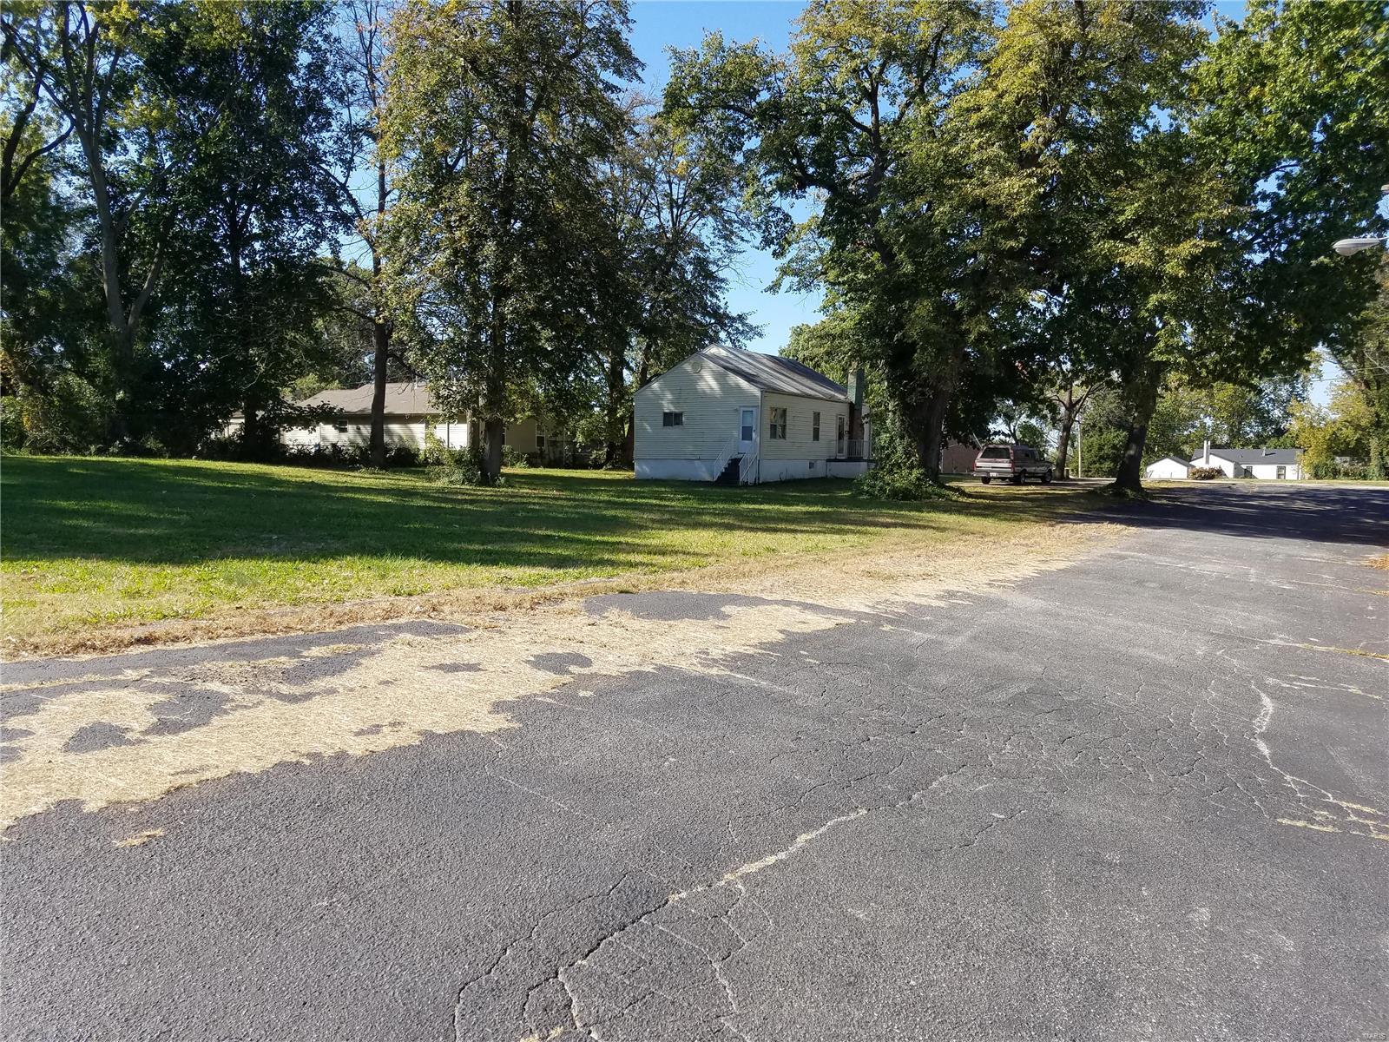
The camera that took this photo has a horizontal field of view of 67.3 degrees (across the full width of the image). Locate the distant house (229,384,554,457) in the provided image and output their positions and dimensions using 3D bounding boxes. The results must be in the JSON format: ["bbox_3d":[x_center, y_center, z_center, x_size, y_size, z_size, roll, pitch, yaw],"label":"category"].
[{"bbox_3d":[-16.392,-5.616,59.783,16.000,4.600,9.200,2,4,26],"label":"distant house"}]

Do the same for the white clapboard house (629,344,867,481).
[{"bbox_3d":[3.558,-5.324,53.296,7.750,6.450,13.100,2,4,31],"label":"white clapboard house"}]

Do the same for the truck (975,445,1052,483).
[{"bbox_3d":[16.304,-2.871,53.121,2.030,1.940,5.400,2,4,36],"label":"truck"}]

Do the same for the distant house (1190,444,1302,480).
[{"bbox_3d":[78.211,-8.023,147.776,13.800,4.700,9.500,3,4,38],"label":"distant house"}]

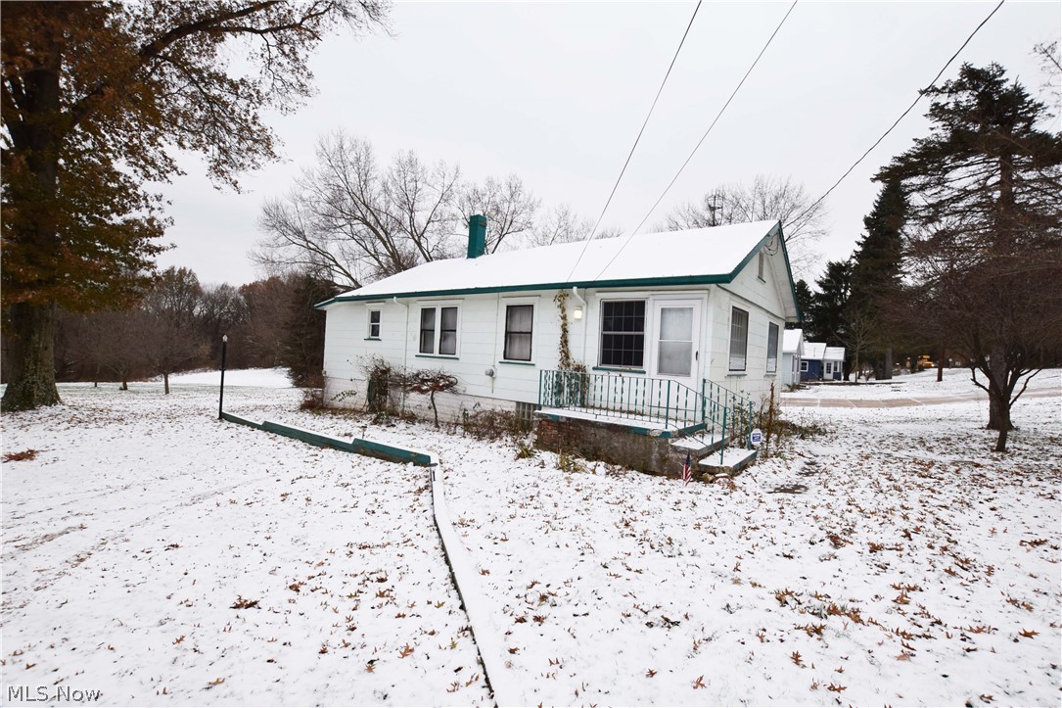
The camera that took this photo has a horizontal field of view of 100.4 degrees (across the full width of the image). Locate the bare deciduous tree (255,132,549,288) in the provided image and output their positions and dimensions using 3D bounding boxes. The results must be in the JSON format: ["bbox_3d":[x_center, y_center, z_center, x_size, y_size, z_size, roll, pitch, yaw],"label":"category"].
[{"bbox_3d":[-8.053,-5.913,28.000,17.500,16.297,17.500,3,0,0],"label":"bare deciduous tree"}]

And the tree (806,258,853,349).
[{"bbox_3d":[42.111,-4.801,62.000,6.900,17.009,6.900,3,0,0],"label":"tree"}]

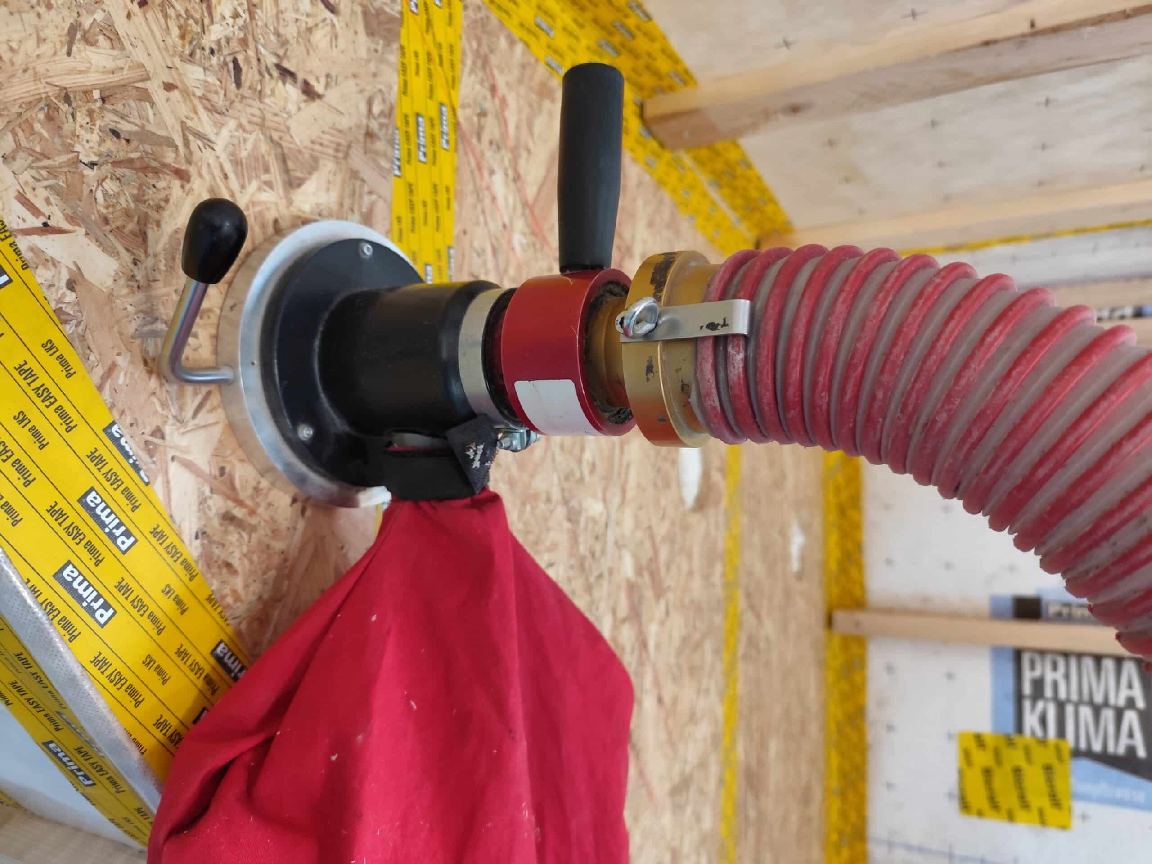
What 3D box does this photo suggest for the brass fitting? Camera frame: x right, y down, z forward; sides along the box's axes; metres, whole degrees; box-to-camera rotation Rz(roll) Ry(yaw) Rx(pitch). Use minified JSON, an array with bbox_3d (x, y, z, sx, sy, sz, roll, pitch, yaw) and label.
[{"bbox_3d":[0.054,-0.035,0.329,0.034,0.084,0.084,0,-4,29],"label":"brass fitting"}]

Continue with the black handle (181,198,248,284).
[{"bbox_3d":[-0.153,-0.081,0.324,0.022,0.035,0.022,32,11,27],"label":"black handle"}]

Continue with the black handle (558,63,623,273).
[{"bbox_3d":[0.007,-0.122,0.363,0.030,0.097,0.030,3,-4,0],"label":"black handle"}]

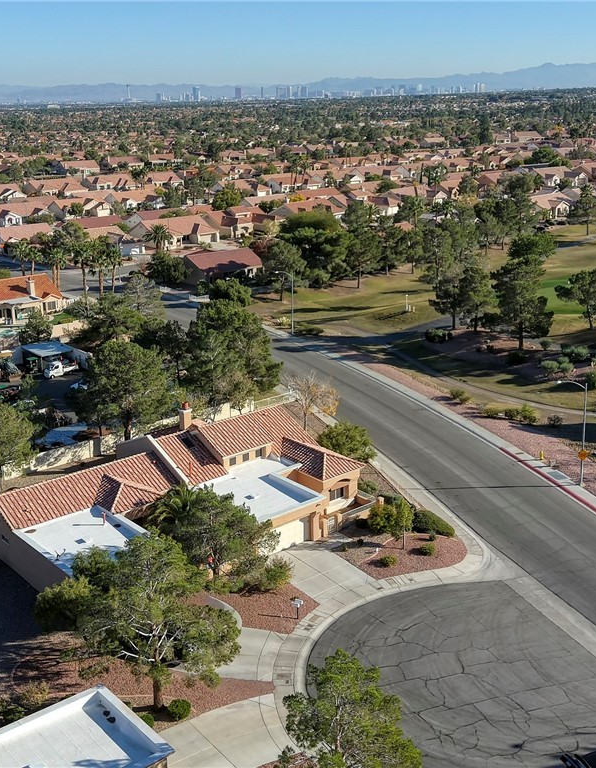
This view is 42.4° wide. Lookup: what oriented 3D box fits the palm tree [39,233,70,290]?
[{"bbox_3d":[-39.800,-19.600,125.000,4.300,8.900,4.300,0,20,0],"label":"palm tree"}]

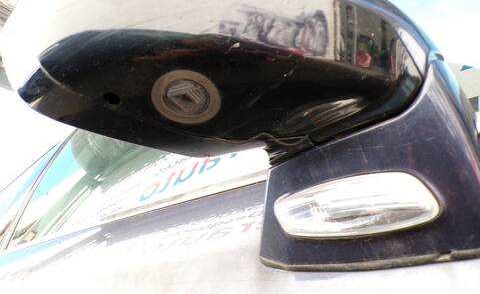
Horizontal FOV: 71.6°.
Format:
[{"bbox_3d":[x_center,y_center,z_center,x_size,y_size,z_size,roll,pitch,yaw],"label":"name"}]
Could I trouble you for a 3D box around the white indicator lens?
[{"bbox_3d":[0.076,0.038,0.223,0.104,0.042,0.022,-13,-31,22],"label":"white indicator lens"}]

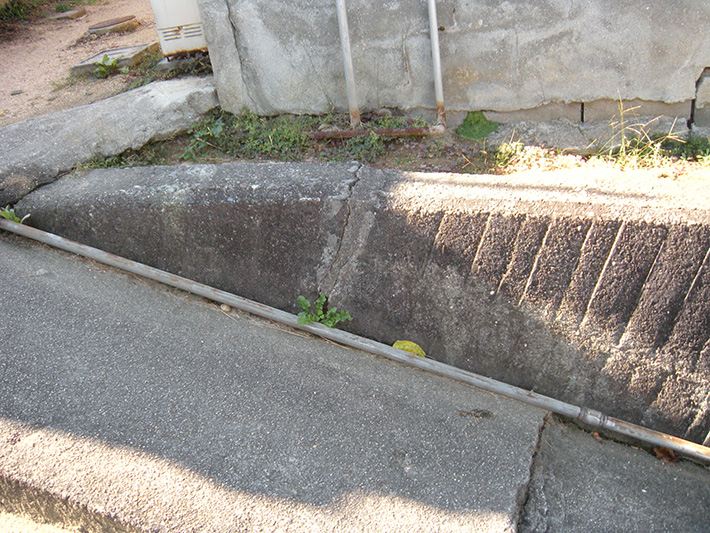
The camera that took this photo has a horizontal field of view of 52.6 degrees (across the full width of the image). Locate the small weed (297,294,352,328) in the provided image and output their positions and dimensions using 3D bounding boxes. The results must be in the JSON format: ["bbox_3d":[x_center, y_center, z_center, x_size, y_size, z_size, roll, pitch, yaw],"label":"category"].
[{"bbox_3d":[-0.100,0.146,2.360,0.155,0.075,0.090,7,30,29],"label":"small weed"}]

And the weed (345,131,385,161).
[{"bbox_3d":[0.043,-0.471,2.820,0.140,0.090,0.110,1,27,19],"label":"weed"}]

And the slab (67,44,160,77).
[{"bbox_3d":[-1.408,-1.228,4.250,0.385,0.065,0.385,-3,26,12],"label":"slab"}]

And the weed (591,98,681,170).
[{"bbox_3d":[1.003,-0.477,2.580,0.290,0.200,0.180,1,27,19],"label":"weed"}]

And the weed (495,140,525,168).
[{"bbox_3d":[0.575,-0.417,2.670,0.100,0.080,0.100,1,27,19],"label":"weed"}]

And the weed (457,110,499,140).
[{"bbox_3d":[0.504,-0.579,2.950,0.160,0.100,0.100,1,27,19],"label":"weed"}]

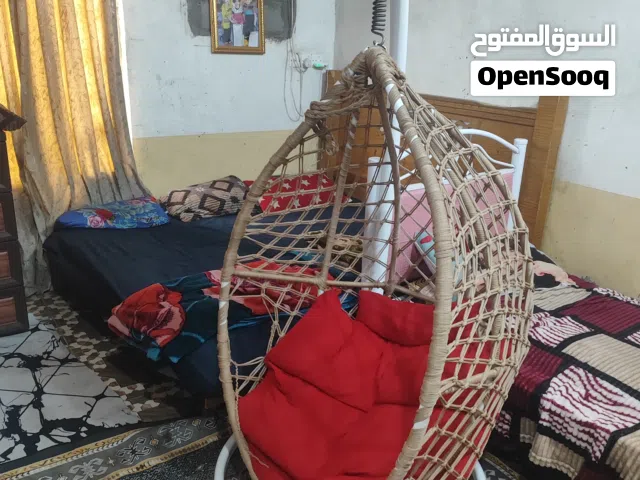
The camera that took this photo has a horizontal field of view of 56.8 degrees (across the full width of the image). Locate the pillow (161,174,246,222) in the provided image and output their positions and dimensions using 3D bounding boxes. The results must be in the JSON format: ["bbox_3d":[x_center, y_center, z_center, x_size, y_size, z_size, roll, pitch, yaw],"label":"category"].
[{"bbox_3d":[-0.767,-0.284,3.944,0.520,0.180,0.360,-12,31,-36],"label":"pillow"}]

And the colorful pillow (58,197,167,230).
[{"bbox_3d":[-1.264,-0.173,3.646,0.620,0.130,0.380,-5,20,-19],"label":"colorful pillow"}]

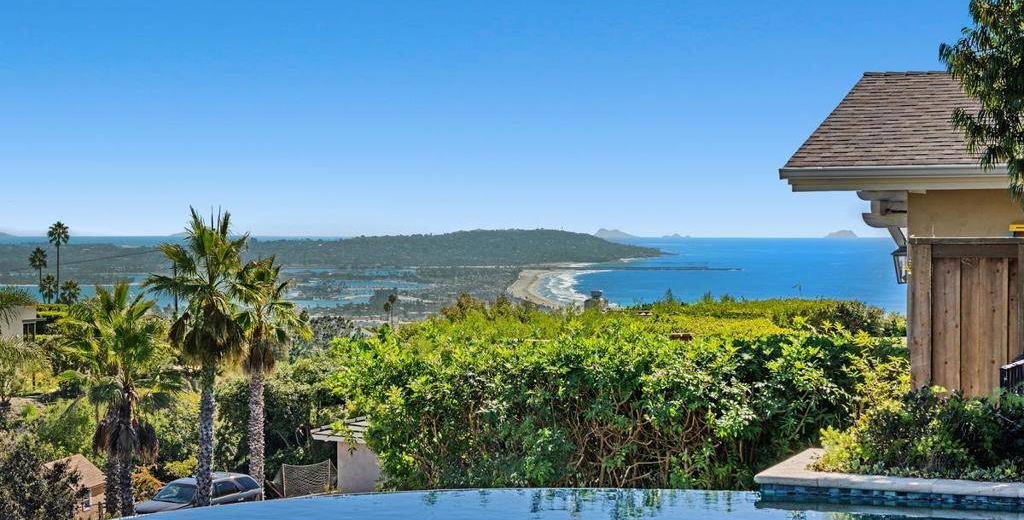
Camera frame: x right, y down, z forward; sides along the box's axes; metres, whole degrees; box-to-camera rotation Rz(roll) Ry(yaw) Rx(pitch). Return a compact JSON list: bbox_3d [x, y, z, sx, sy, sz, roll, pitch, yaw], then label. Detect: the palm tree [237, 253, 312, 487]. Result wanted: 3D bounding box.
[{"bbox_3d":[-6.579,3.405,54.000,2.220,6.950,2.220,0,1,0],"label":"palm tree"}]

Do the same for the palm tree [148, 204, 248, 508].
[{"bbox_3d":[-8.084,2.703,51.000,2.660,8.100,2.660,0,1,0],"label":"palm tree"}]

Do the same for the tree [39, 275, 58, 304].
[{"bbox_3d":[-59.317,4.932,255.000,2.430,5.890,2.430,0,1,0],"label":"tree"}]

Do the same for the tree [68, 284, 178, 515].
[{"bbox_3d":[-9.638,3.607,49.000,2.760,6.060,2.760,0,1,0],"label":"tree"}]

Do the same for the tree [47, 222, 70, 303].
[{"bbox_3d":[-58.132,1.217,255.000,3.010,12.300,3.010,0,1,0],"label":"tree"}]

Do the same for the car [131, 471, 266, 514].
[{"bbox_3d":[-9.150,7.070,57.287,1.820,1.520,4.750,1,1,33],"label":"car"}]

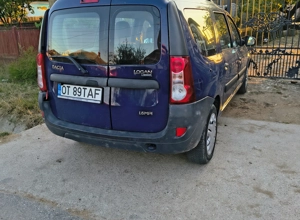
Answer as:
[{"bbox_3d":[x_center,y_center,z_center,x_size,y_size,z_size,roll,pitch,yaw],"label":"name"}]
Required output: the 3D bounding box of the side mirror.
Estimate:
[{"bbox_3d":[1.590,-1.090,4.220,0.220,0.160,0.110,6,20,25],"label":"side mirror"}]

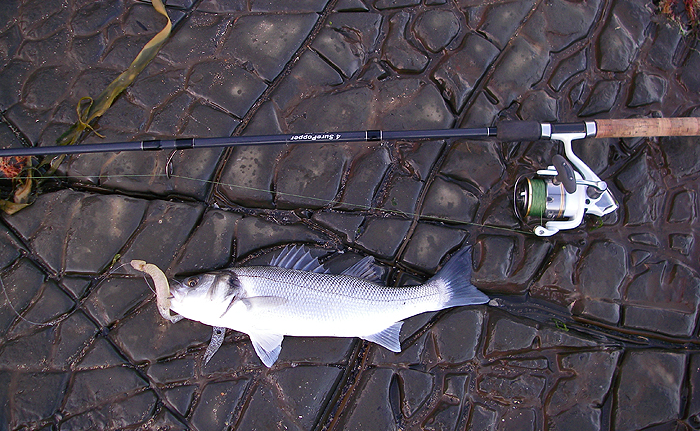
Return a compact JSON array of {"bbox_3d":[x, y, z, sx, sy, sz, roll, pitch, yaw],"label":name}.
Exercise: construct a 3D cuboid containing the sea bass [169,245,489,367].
[{"bbox_3d":[-0.027,0.118,1.000,0.414,0.056,0.158,-1,81,0],"label":"sea bass"}]

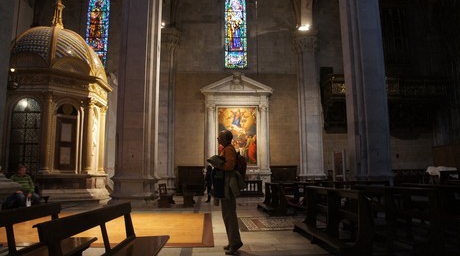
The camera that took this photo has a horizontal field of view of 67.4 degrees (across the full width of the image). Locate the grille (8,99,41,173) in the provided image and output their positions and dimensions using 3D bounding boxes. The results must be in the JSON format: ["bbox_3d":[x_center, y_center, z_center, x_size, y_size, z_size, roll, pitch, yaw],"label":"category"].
[{"bbox_3d":[-7.095,0.240,11.974,0.993,2.658,0.080,0,-8,-2],"label":"grille"}]

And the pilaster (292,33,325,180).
[{"bbox_3d":[4.777,-1.338,21.157,1.650,9.073,0.850,0,-8,-4],"label":"pilaster"}]

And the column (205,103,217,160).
[{"bbox_3d":[-1.094,0.577,20.390,0.620,4.193,0.600,0,-8,-4],"label":"column"}]

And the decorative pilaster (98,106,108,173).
[{"bbox_3d":[-5.314,0.463,14.459,0.280,2.867,0.280,0,-8,-4],"label":"decorative pilaster"}]

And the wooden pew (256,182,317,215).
[{"bbox_3d":[1.490,2.140,10.660,0.930,0.870,2.301,0,-8,-4],"label":"wooden pew"}]

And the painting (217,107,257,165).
[{"bbox_3d":[0.418,0.490,21.085,2.419,3.600,0.100,0,-8,-4],"label":"painting"}]

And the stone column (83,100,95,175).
[{"bbox_3d":[-5.830,0.315,14.281,0.390,3.112,0.390,0,-8,-4],"label":"stone column"}]

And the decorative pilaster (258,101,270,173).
[{"bbox_3d":[2.078,0.552,20.623,0.620,4.302,0.600,0,-8,-4],"label":"decorative pilaster"}]

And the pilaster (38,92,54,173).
[{"bbox_3d":[-6.969,0.166,13.126,0.390,3.112,0.390,0,-8,-4],"label":"pilaster"}]

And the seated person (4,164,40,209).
[{"bbox_3d":[-5.169,1.530,8.534,0.680,1.280,0.680,3,-9,-21],"label":"seated person"}]

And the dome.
[{"bbox_3d":[-7.131,-2.917,14.142,3.670,2.450,3.670,0,-8,-4],"label":"dome"}]

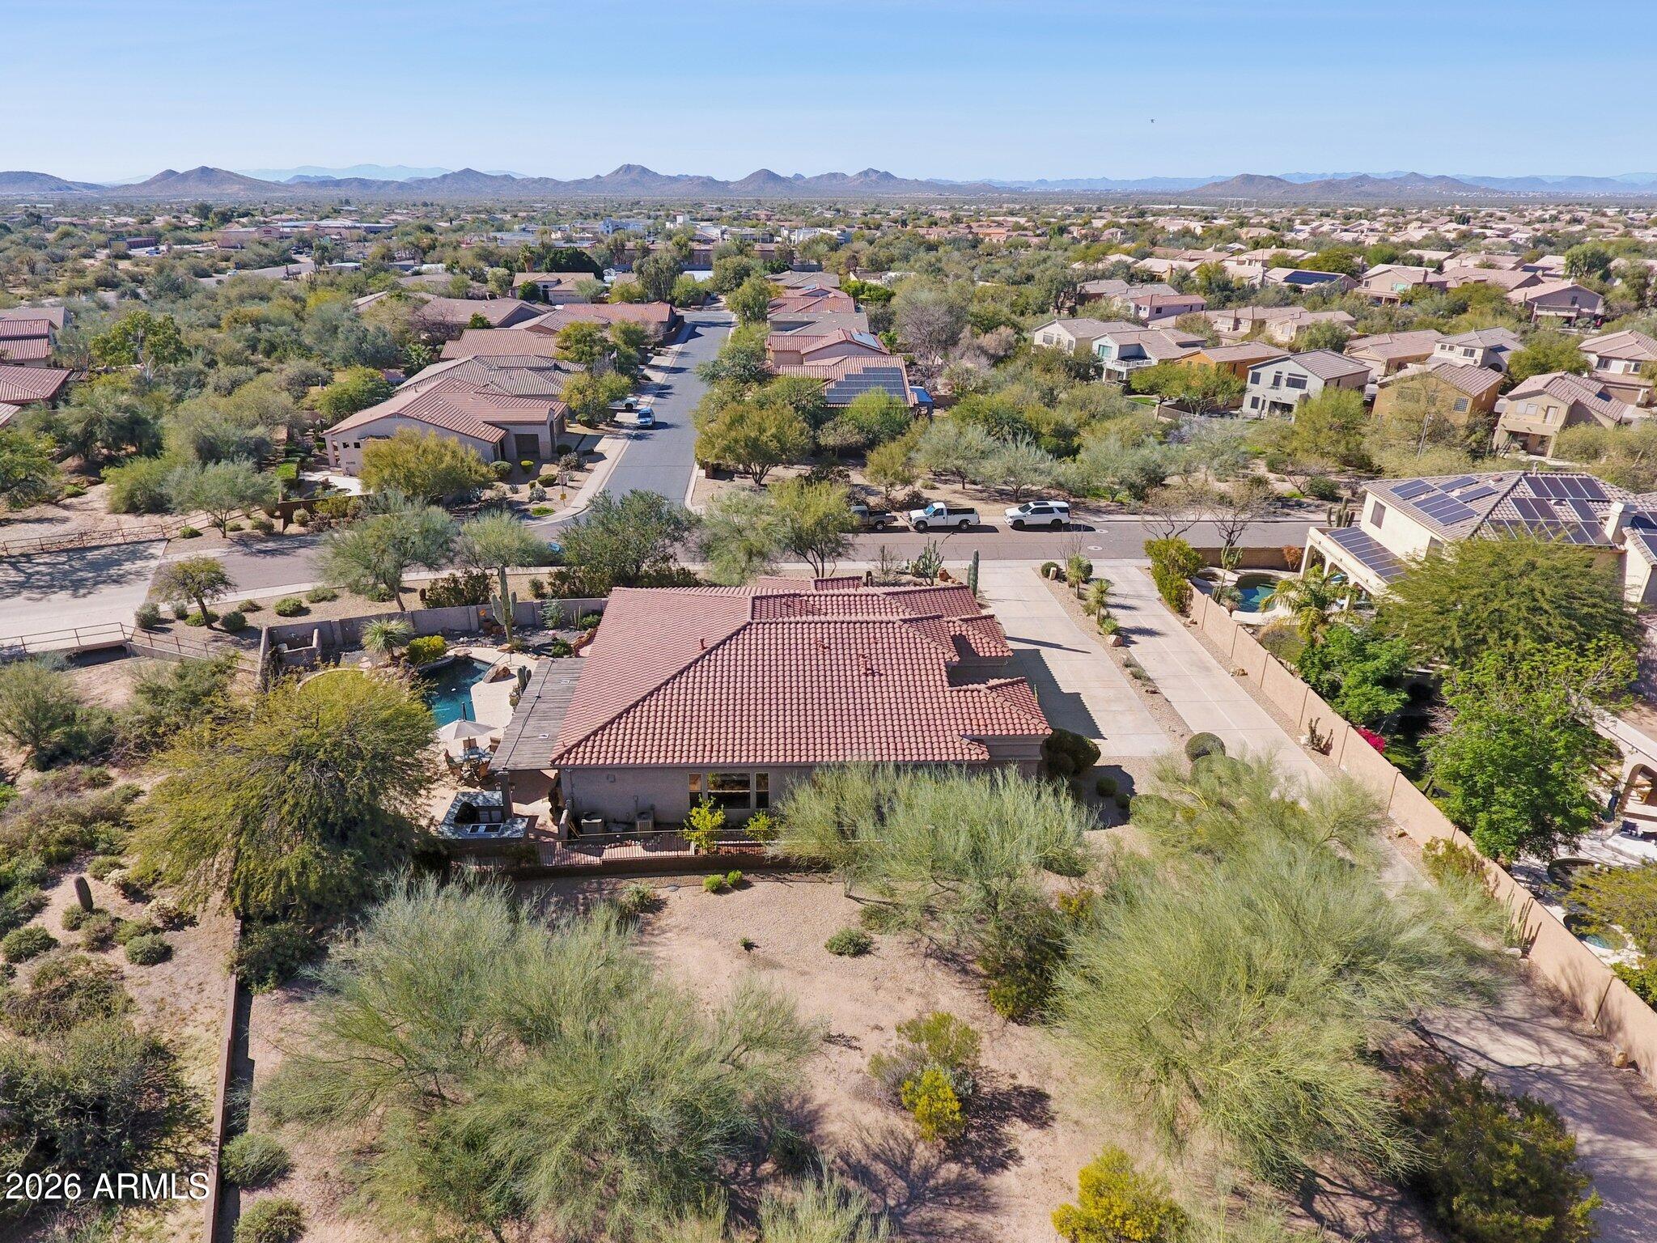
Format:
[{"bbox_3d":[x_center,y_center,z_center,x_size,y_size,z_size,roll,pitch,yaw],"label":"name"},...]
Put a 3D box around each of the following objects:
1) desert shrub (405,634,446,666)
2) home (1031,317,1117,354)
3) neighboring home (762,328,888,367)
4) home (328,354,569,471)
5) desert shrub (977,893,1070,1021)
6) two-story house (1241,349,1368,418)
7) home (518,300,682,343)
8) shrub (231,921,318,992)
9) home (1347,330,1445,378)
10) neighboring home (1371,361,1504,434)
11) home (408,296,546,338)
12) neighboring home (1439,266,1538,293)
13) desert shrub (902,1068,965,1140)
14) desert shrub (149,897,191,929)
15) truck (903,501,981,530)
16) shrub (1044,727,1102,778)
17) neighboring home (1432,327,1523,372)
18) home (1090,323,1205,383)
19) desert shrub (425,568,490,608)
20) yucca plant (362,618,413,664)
[{"bbox_3d":[-22.800,1.571,53.950,2.100,1.450,2.050,0,24,0],"label":"desert shrub"},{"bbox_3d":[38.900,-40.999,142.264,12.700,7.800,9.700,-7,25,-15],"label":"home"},{"bbox_3d":[-0.200,-42.479,149.189,18.600,5.300,17.000,0,24,0],"label":"neighboring home"},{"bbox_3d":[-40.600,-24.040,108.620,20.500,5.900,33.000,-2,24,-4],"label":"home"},{"bbox_3d":[6.400,10.777,31.118,3.000,3.300,3.300,0,24,0],"label":"desert shrub"},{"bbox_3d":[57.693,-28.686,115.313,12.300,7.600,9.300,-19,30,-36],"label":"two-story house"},{"bbox_3d":[-40.600,-55.063,176.972,24.500,5.500,26.000,0,24,0],"label":"home"},{"bbox_3d":[-18.641,11.345,32.251,2.530,1.950,2.403,0,24,0],"label":"shrub"},{"bbox_3d":[86.452,-41.502,147.391,18.000,4.800,10.000,-14,28,-28],"label":"home"},{"bbox_3d":[69.800,-25.298,108.233,16.300,7.500,9.800,-22,32,-39],"label":"neighboring home"},{"bbox_3d":[-66.000,-57.218,180.582,18.500,6.100,19.000,5,25,11],"label":"home"},{"bbox_3d":[156.000,-78.770,227.650,17.500,8.200,20.500,-12,27,-24],"label":"neighboring home"},{"bbox_3d":[2.967,13.686,27.140,1.785,1.850,1.874,0,24,0],"label":"desert shrub"},{"bbox_3d":[-24.500,10.820,35.480,1.450,0.950,1.350,0,24,0],"label":"desert shrub"},{"bbox_3d":[9.430,-8.689,78.171,5.770,1.950,2.030,-2,24,-4],"label":"truck"},{"bbox_3d":[11.300,6.180,44.360,2.600,2.200,2.500,0,24,0],"label":"shrub"},{"bbox_3d":[91.600,-36.894,133.584,13.300,7.400,8.800,-9,26,-19],"label":"neighboring home"},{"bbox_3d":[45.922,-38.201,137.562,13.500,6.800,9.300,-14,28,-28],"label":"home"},{"bbox_3d":[-24.100,-1.988,62.246,4.200,2.450,3.200,0,24,0],"label":"desert shrub"},{"bbox_3d":[-24.607,1.120,53.442,2.650,2.600,2.650,0,24,0],"label":"yucca plant"}]

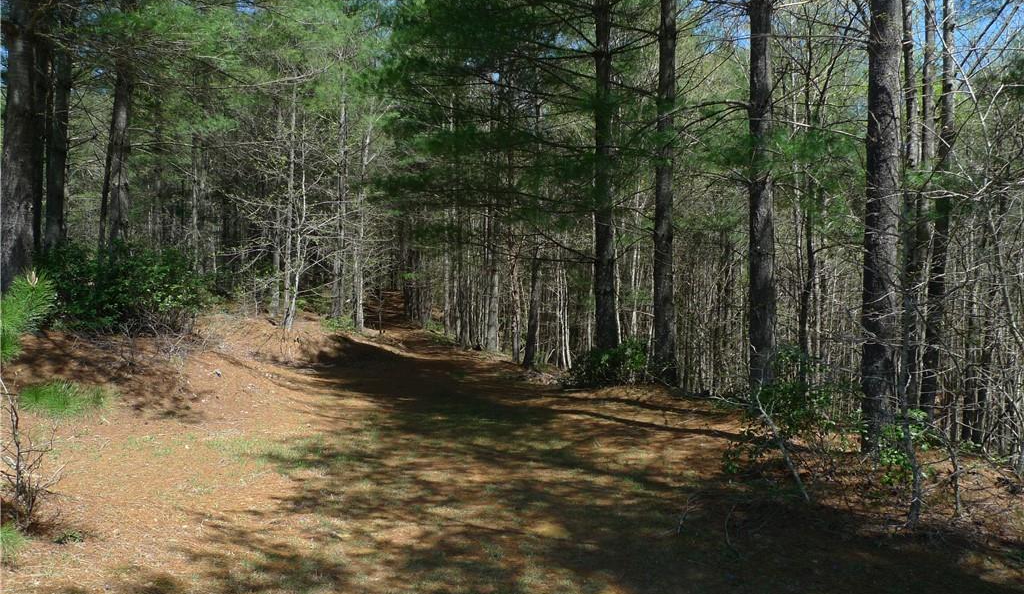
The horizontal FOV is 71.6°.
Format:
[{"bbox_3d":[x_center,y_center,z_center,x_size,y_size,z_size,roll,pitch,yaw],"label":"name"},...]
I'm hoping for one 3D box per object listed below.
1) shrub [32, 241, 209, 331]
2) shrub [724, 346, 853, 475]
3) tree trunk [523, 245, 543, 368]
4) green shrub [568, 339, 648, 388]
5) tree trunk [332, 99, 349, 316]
[{"bbox_3d":[-5.760,-0.140,10.500,2.250,1.320,1.600,1,0,0],"label":"shrub"},{"bbox_3d":[2.730,1.020,7.000,1.200,1.150,1.100,1,0,0],"label":"shrub"},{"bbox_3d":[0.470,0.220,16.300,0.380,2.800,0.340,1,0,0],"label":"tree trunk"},{"bbox_3d":[1.740,1.180,12.900,1.450,0.850,1.150,1,0,0],"label":"green shrub"},{"bbox_3d":[-4.130,-2.100,17.000,0.360,5.200,0.330,1,0,0],"label":"tree trunk"}]

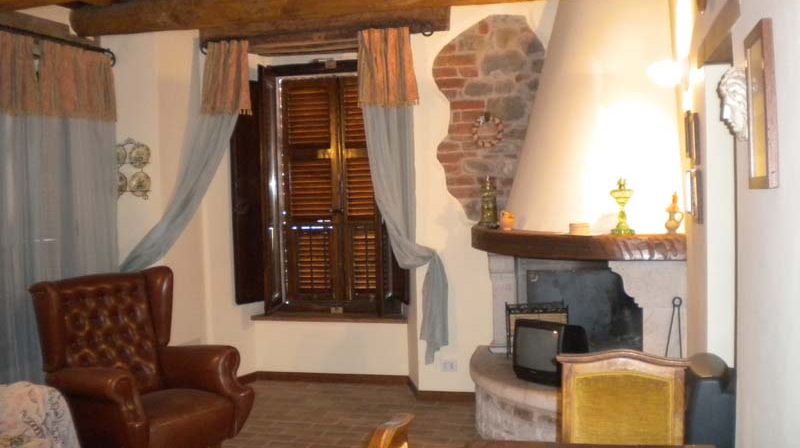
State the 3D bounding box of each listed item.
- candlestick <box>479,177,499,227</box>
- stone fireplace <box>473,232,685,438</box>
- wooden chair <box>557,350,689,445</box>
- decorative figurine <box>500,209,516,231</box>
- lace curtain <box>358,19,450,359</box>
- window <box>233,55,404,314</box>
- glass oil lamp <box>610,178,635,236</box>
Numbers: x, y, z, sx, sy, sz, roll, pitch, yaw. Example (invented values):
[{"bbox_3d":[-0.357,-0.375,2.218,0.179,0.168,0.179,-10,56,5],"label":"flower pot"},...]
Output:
[{"bbox_3d":[0.574,-0.139,5.280,0.125,0.335,0.125,-1,3,15],"label":"candlestick"},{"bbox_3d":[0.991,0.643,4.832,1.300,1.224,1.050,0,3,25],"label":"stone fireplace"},{"bbox_3d":[0.664,0.904,2.405,0.430,0.970,0.520,-1,3,15],"label":"wooden chair"},{"bbox_3d":[0.665,-0.018,4.968,0.088,0.117,0.085,-1,3,15],"label":"decorative figurine"},{"bbox_3d":[0.012,-0.182,5.467,0.590,2.300,0.200,-1,3,15],"label":"lace curtain"},{"bbox_3d":[-0.585,-0.267,6.109,1.270,1.950,0.280,-1,3,15],"label":"window"},{"bbox_3d":[1.179,-0.089,4.283,0.127,0.300,0.127,-1,3,15],"label":"glass oil lamp"}]

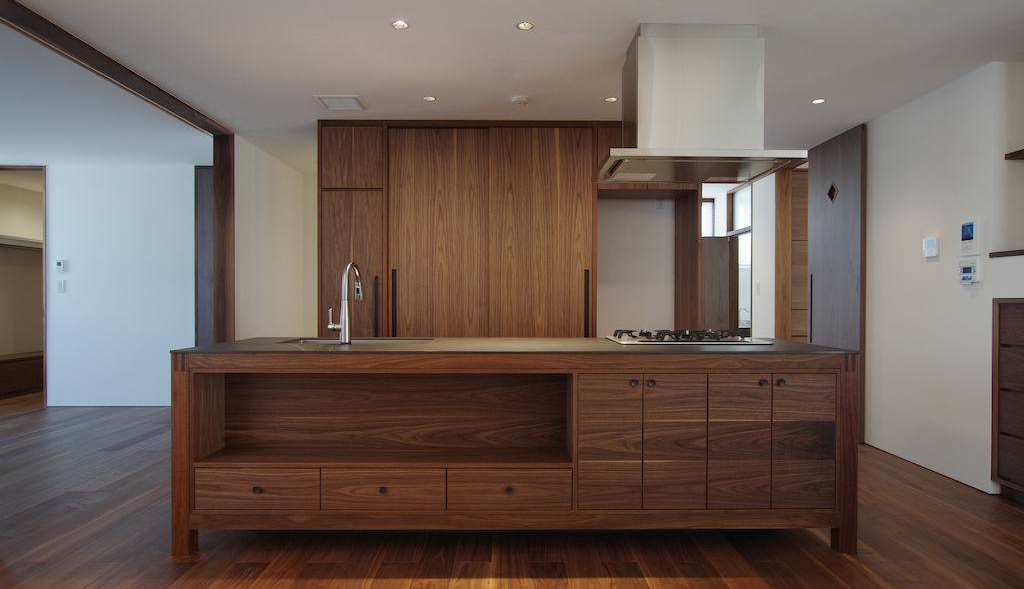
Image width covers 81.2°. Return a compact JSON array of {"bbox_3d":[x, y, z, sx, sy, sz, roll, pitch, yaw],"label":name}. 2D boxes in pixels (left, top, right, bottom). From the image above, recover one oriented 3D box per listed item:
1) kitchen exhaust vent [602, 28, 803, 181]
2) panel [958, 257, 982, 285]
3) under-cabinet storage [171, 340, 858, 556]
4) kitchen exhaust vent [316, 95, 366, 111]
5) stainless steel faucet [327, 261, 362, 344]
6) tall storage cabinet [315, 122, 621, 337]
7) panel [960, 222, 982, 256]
[{"bbox_3d":[0.900,-0.961,3.030,0.900,0.680,0.625,0,0,0],"label":"kitchen exhaust vent"},{"bbox_3d":[2.645,-0.128,3.455,0.030,0.137,0.133,0,0,0],"label":"panel"},{"bbox_3d":[0.014,0.671,2.943,2.900,0.860,0.855,0,0,0],"label":"under-cabinet storage"},{"bbox_3d":[-1.155,-1.290,4.060,0.285,0.020,0.310,0,0,0],"label":"kitchen exhaust vent"},{"bbox_3d":[-0.846,0.038,3.045,0.120,0.408,0.260,0,0,3],"label":"stainless steel faucet"},{"bbox_3d":[-0.400,-0.100,4.770,2.120,2.400,0.600,0,0,0],"label":"tall storage cabinet"},{"bbox_3d":[2.647,-0.317,3.450,0.028,0.189,0.125,0,0,0],"label":"panel"}]

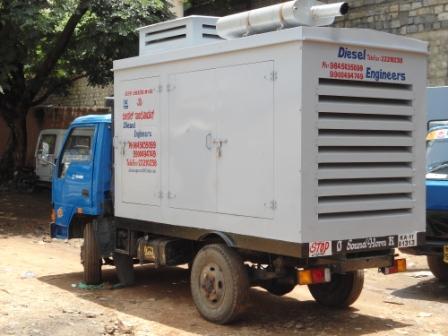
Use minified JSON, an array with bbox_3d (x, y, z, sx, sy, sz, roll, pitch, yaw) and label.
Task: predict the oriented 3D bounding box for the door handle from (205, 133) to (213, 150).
[{"bbox_3d":[-0.151,-0.254,7.873,0.050,0.162,0.025,-1,2,-36],"label":"door handle"}]

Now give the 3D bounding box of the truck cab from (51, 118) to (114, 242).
[{"bbox_3d":[-1.246,0.121,10.745,1.622,1.631,1.470,-1,2,-36],"label":"truck cab"}]

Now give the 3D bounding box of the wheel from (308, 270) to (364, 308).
[{"bbox_3d":[1.167,1.102,8.752,0.200,0.769,0.769,-1,2,-36],"label":"wheel"}]

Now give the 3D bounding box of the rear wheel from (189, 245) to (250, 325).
[{"bbox_3d":[-0.040,1.119,7.865,0.200,0.769,0.769,-1,2,-36],"label":"rear wheel"}]

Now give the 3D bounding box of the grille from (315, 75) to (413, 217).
[{"bbox_3d":[1.296,-0.162,7.287,1.225,1.217,0.060,-1,2,-36],"label":"grille"}]

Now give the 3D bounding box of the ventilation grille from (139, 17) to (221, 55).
[{"bbox_3d":[-0.169,-1.402,9.179,1.166,0.363,1.082,-1,2,-36],"label":"ventilation grille"}]

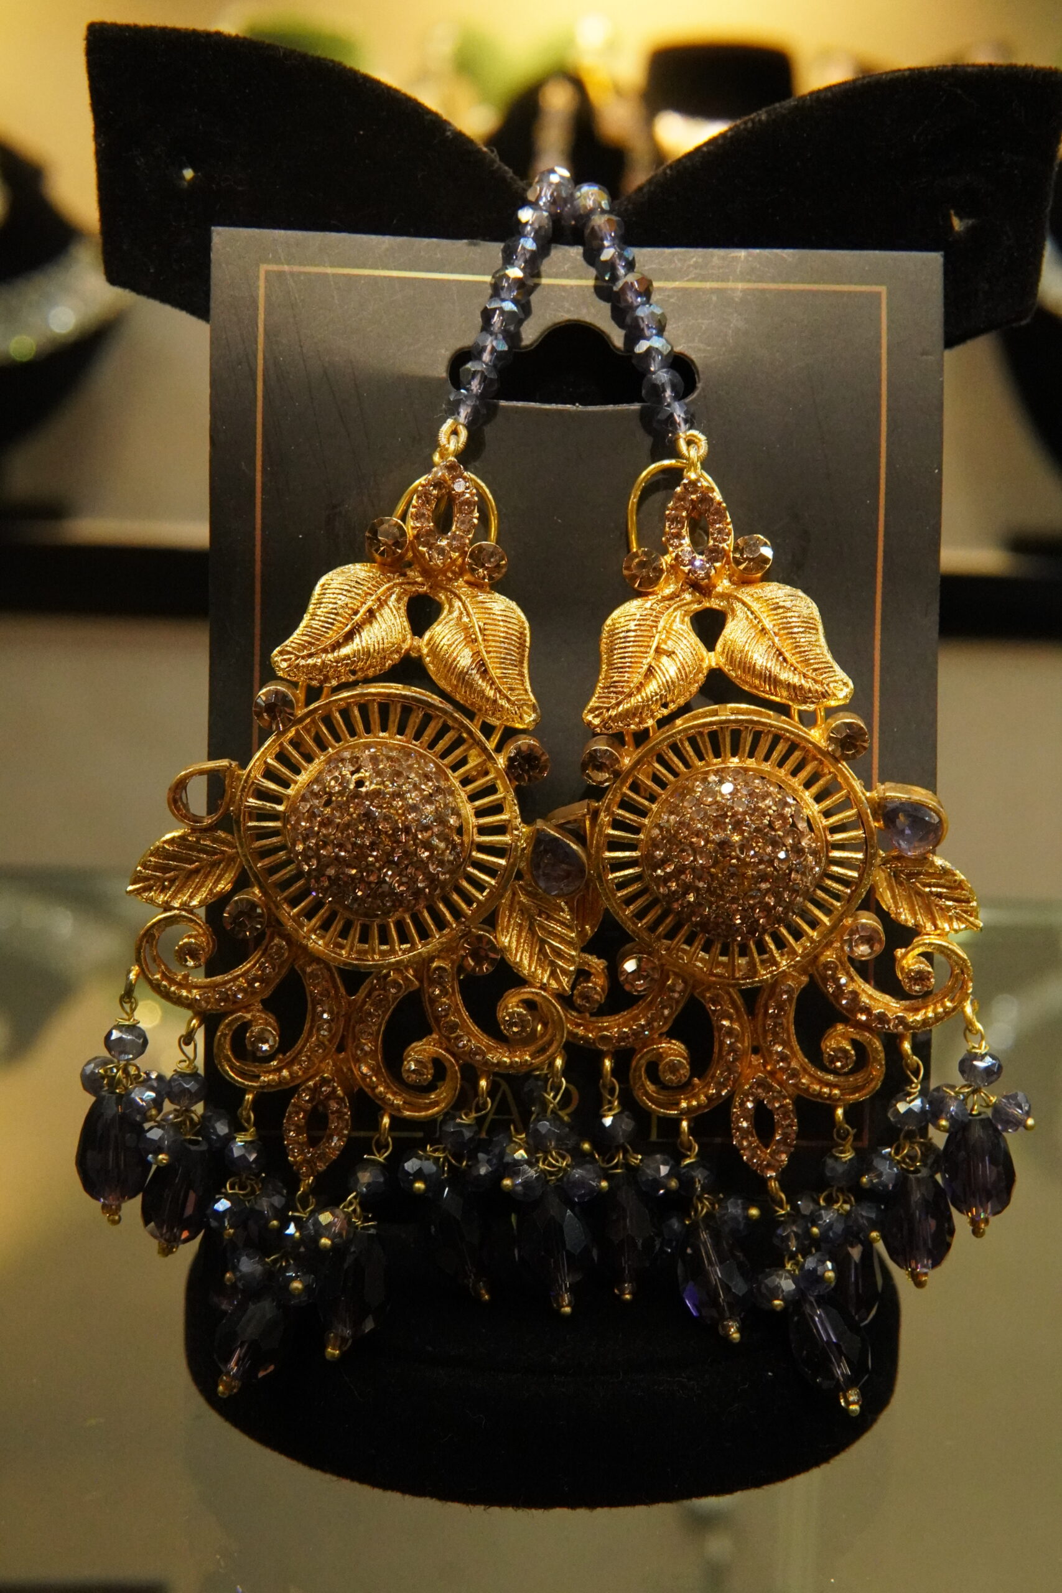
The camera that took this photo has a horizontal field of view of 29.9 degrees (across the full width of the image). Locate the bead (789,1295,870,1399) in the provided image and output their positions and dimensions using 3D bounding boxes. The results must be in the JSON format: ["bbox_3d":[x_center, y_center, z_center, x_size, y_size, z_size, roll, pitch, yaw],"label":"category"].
[{"bbox_3d":[0.035,0.064,0.232,0.009,0.013,0.009,-22,5,3],"label":"bead"}]

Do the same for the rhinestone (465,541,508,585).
[{"bbox_3d":[-0.006,-0.029,0.250,0.005,0.005,0.004,2,3,0],"label":"rhinestone"}]

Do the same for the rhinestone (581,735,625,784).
[{"bbox_3d":[0.009,-0.005,0.249,0.005,0.005,0.004,3,21,4],"label":"rhinestone"}]

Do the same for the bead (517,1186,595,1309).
[{"bbox_3d":[0.003,0.057,0.250,0.009,0.015,0.009,-6,-10,0],"label":"bead"}]

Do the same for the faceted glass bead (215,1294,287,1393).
[{"bbox_3d":[-0.035,0.068,0.249,0.009,0.015,0.009,22,-12,0],"label":"faceted glass bead"}]

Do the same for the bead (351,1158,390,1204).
[{"bbox_3d":[-0.021,0.049,0.255,0.005,0.005,0.005,15,-3,0],"label":"bead"}]

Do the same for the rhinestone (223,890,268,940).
[{"bbox_3d":[-0.036,0.015,0.251,0.005,0.005,0.004,2,10,-1],"label":"rhinestone"}]

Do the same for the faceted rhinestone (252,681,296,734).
[{"bbox_3d":[-0.031,-0.011,0.236,0.005,0.005,0.004,1,11,-1],"label":"faceted rhinestone"}]

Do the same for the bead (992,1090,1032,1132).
[{"bbox_3d":[0.056,0.037,0.233,0.004,0.005,0.005,36,9,18],"label":"bead"}]

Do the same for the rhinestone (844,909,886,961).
[{"bbox_3d":[0.043,0.018,0.258,0.005,0.005,0.003,1,19,3],"label":"rhinestone"}]

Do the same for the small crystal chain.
[{"bbox_3d":[0.005,-0.059,0.239,0.029,0.032,0.009,1,6,-1],"label":"small crystal chain"}]

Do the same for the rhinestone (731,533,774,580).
[{"bbox_3d":[0.028,-0.030,0.250,0.005,0.005,0.004,4,2,6],"label":"rhinestone"}]

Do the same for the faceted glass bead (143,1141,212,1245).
[{"bbox_3d":[-0.046,0.051,0.259,0.009,0.014,0.009,6,9,0],"label":"faceted glass bead"}]

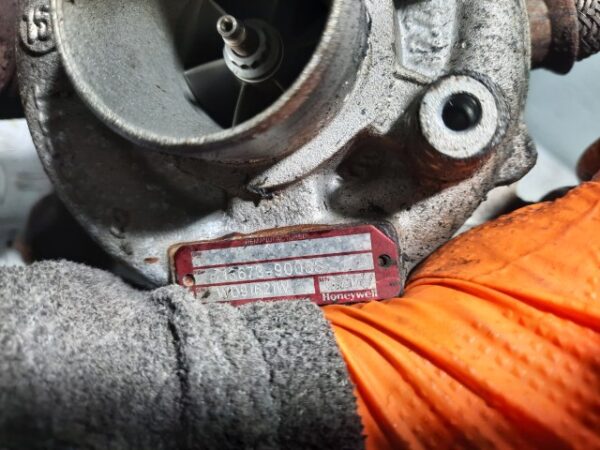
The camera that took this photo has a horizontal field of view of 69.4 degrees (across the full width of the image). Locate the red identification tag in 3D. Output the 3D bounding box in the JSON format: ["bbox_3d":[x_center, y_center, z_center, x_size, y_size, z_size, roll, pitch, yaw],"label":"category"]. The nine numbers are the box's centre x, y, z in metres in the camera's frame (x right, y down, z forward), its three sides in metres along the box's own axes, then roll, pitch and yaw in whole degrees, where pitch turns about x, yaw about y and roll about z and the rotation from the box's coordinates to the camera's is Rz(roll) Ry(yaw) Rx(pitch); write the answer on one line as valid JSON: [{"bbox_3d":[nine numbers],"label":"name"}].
[{"bbox_3d":[-0.004,0.011,0.106,0.056,0.001,0.018,-7,89,13],"label":"red identification tag"}]

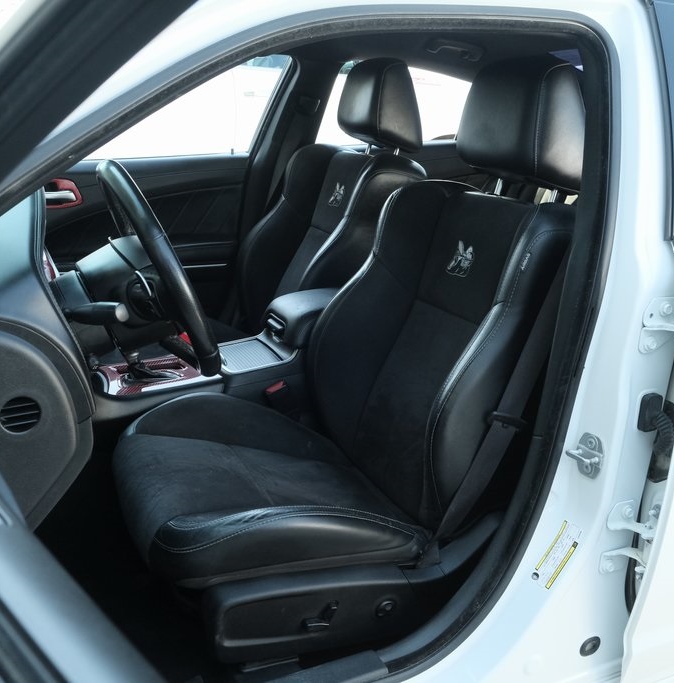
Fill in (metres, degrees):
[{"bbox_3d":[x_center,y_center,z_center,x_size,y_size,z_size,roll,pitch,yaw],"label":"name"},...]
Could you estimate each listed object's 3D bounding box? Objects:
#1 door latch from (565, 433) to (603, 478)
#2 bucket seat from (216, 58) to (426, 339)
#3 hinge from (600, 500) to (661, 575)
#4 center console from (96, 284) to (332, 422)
[{"bbox_3d":[0.348,0.160,1.079,0.034,0.078,0.050,-15,24,-33],"label":"door latch"},{"bbox_3d":[-0.210,-0.275,2.058,0.880,0.900,0.570,-10,22,-21],"label":"bucket seat"},{"bbox_3d":[0.439,0.292,1.144,0.075,0.097,0.057,-10,22,-21],"label":"hinge"},{"bbox_3d":[-0.185,0.021,1.745,0.790,0.270,0.250,-10,22,-21],"label":"center console"}]

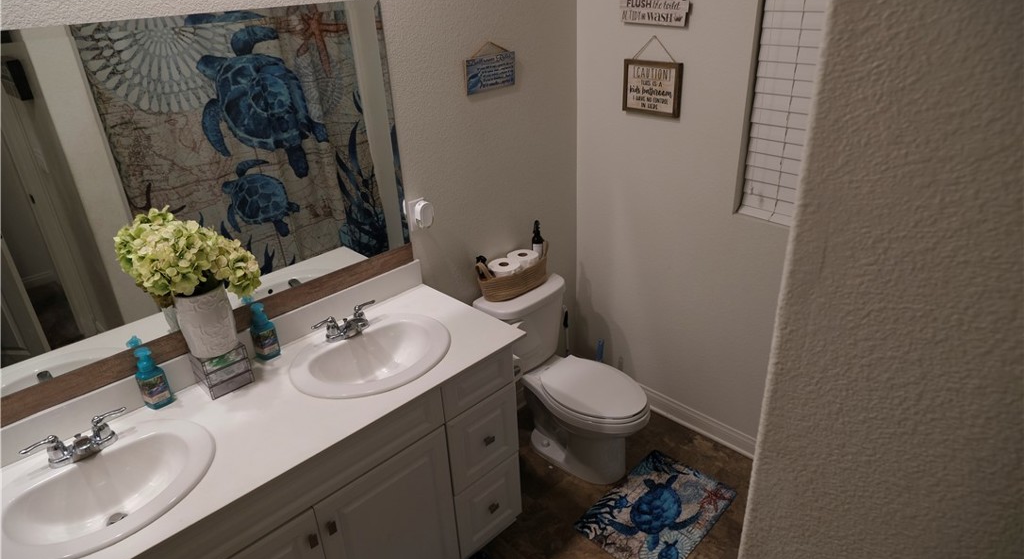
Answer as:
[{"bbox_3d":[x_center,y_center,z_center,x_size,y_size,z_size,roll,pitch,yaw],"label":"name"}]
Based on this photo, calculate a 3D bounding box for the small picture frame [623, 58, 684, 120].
[{"bbox_3d":[0.548,-0.751,2.571,0.030,0.204,0.253,-26,34,-38],"label":"small picture frame"}]

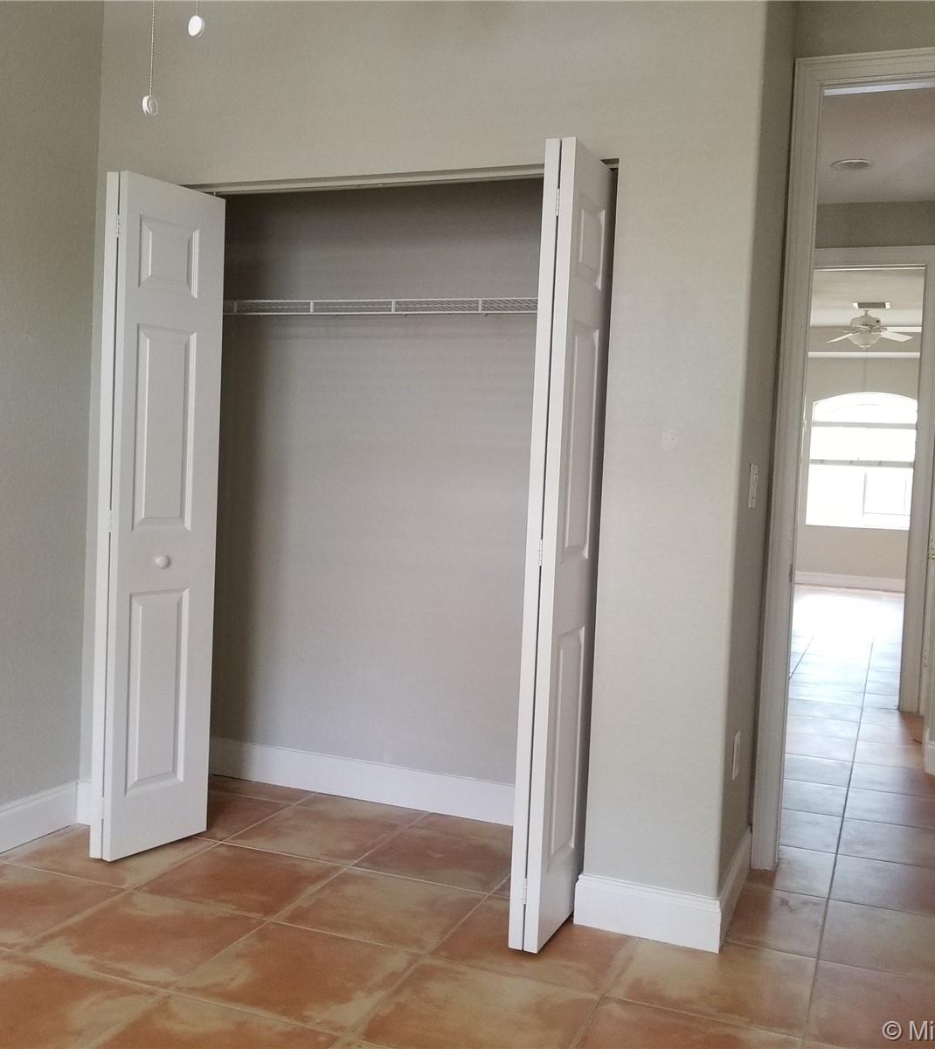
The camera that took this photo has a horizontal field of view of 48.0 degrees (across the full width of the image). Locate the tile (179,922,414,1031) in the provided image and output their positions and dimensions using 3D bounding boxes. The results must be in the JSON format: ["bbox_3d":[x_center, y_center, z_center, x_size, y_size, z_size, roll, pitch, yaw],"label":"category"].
[{"bbox_3d":[-0.397,1.073,2.505,0.448,0.012,0.446,3,2,22],"label":"tile"}]

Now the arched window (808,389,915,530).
[{"bbox_3d":[4.937,-0.796,13.069,1.271,1.677,0.110,3,3,22],"label":"arched window"}]

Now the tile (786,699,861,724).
[{"bbox_3d":[1.956,1.044,5.868,0.448,0.012,0.446,3,2,22],"label":"tile"}]

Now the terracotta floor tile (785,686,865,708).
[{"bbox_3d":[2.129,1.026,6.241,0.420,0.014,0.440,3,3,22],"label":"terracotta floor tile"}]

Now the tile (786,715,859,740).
[{"bbox_3d":[1.786,1.053,5.452,0.448,0.012,0.446,3,2,22],"label":"tile"}]

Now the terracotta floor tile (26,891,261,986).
[{"bbox_3d":[-0.817,1.049,2.669,0.448,0.012,0.446,3,2,22],"label":"terracotta floor tile"}]

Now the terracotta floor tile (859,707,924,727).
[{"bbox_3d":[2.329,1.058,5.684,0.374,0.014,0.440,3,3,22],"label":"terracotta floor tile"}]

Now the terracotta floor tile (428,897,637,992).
[{"bbox_3d":[0.188,1.096,2.757,0.457,0.014,0.440,3,3,22],"label":"terracotta floor tile"}]

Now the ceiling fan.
[{"bbox_3d":[3.541,-1.746,9.300,1.280,0.400,1.280,3,2,22],"label":"ceiling fan"}]

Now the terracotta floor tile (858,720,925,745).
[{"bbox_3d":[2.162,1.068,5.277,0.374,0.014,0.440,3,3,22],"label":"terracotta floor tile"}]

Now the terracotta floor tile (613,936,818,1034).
[{"bbox_3d":[0.610,1.121,2.585,0.457,0.014,0.440,3,3,22],"label":"terracotta floor tile"}]

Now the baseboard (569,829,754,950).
[{"bbox_3d":[0.594,1.019,3.075,0.390,0.136,0.650,3,2,22],"label":"baseboard"}]

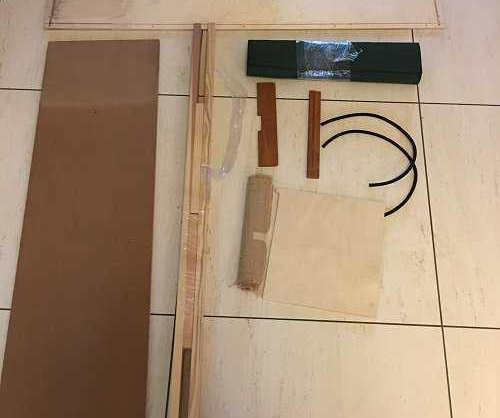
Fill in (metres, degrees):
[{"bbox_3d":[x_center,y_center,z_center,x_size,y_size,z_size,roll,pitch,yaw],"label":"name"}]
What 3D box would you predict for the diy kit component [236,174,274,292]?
[{"bbox_3d":[0.015,0.047,1.325,0.057,0.050,0.273,5,66,2],"label":"diy kit component"}]

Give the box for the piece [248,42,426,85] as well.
[{"bbox_3d":[0.230,-0.406,1.532,0.471,0.040,0.099,2,66,1],"label":"piece"}]

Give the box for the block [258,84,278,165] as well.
[{"bbox_3d":[0.046,-0.224,1.468,0.049,0.008,0.254,0,66,0],"label":"block"}]

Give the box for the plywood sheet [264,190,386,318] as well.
[{"bbox_3d":[0.179,0.098,1.327,0.264,0.006,0.286,8,66,3],"label":"plywood sheet"}]

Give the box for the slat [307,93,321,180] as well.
[{"bbox_3d":[0.167,-0.195,1.453,0.030,0.012,0.260,4,66,1],"label":"slat"}]

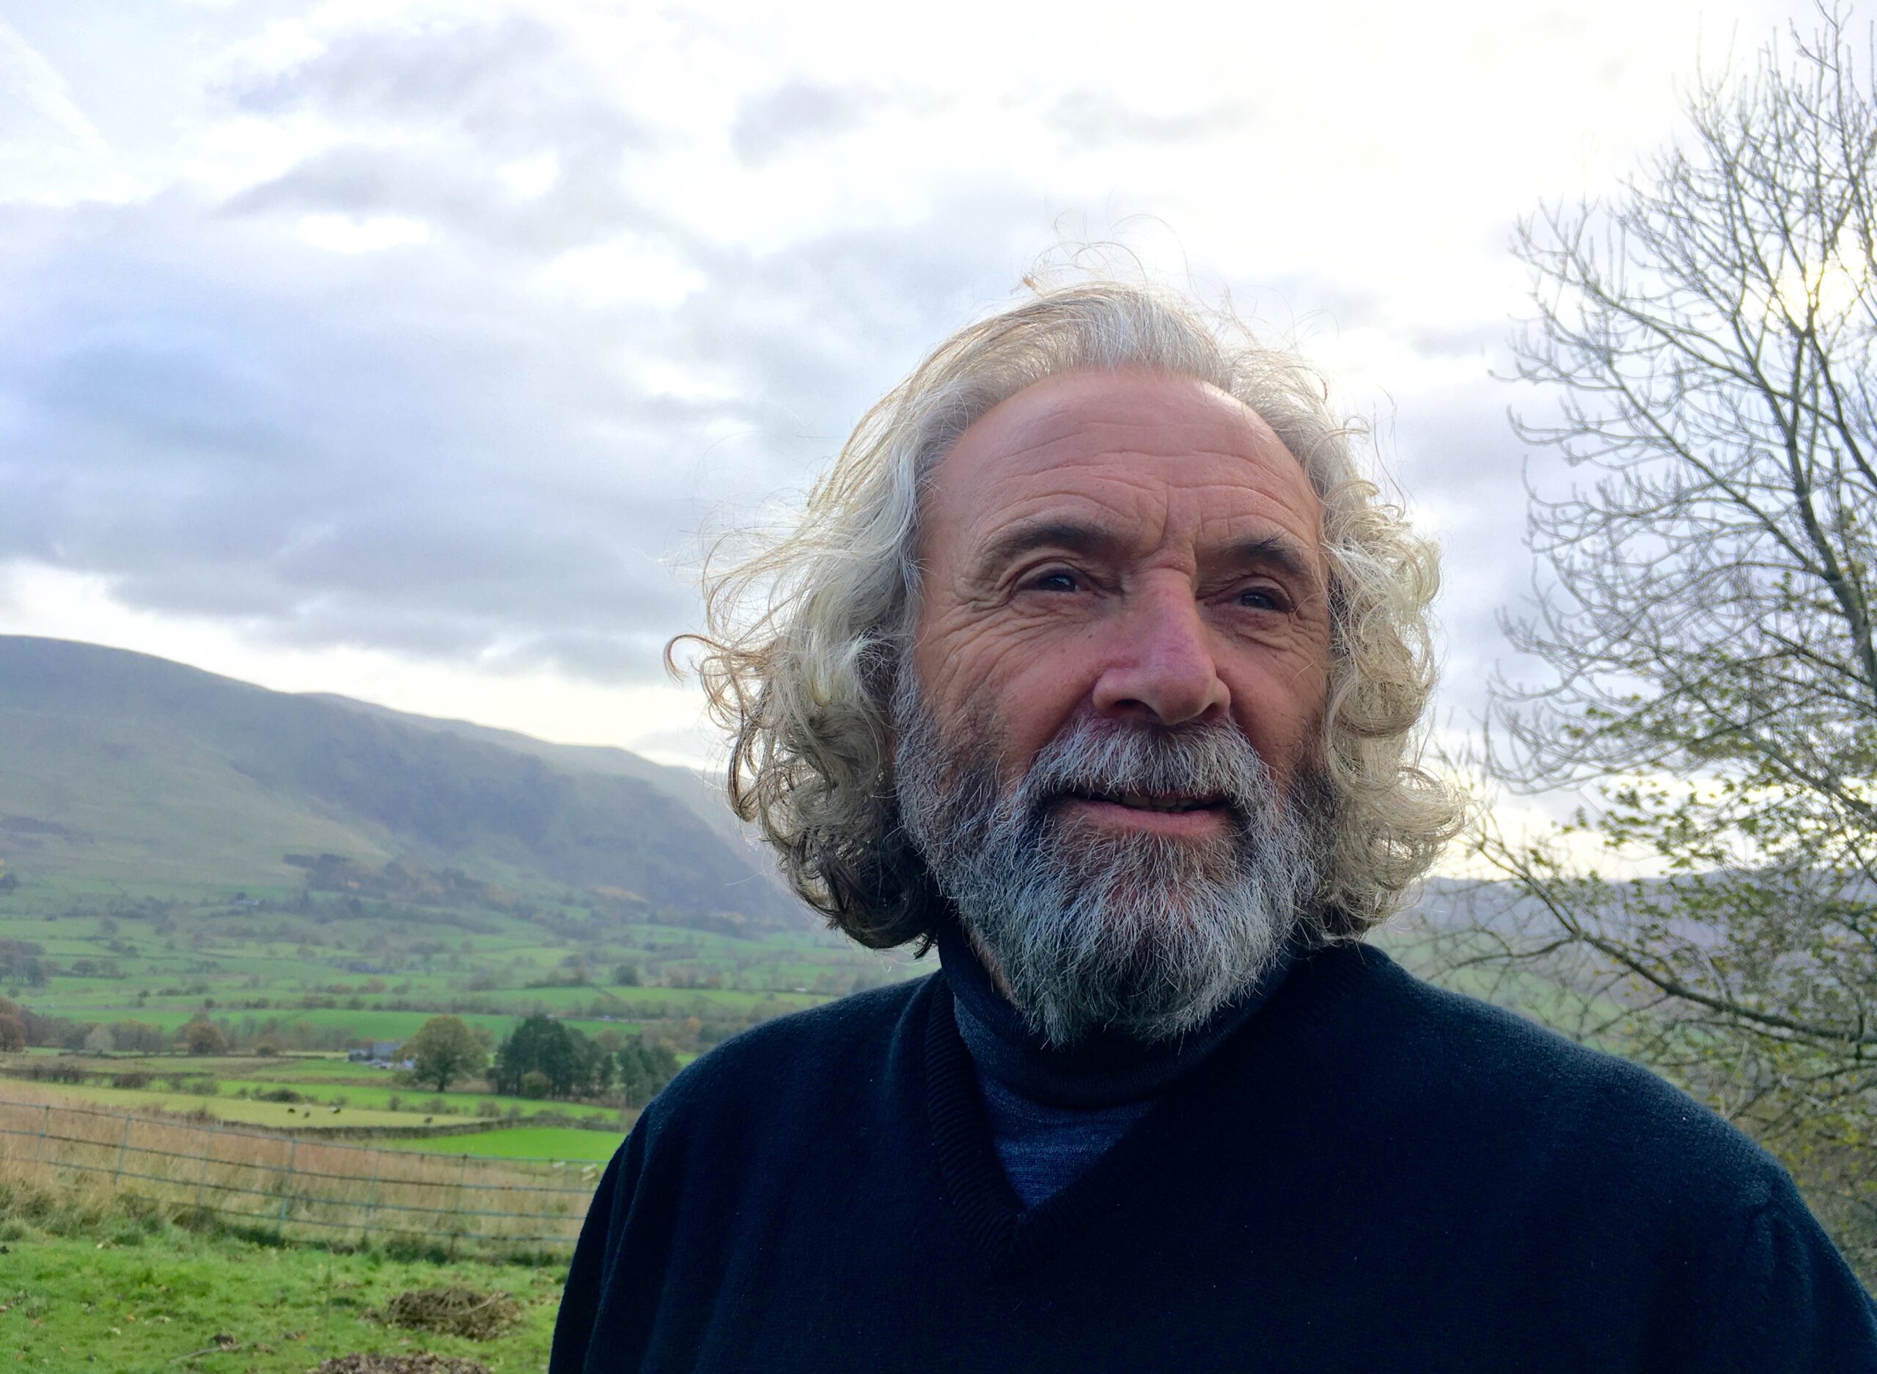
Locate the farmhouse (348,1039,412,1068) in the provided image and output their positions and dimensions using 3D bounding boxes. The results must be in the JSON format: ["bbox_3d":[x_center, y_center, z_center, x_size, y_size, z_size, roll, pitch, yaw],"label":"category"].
[{"bbox_3d":[-144.099,94.608,405.000,16.500,7.200,8.500,4,-7,-19],"label":"farmhouse"}]

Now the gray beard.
[{"bbox_3d":[0.059,0.050,0.489,0.150,0.130,0.110,3,-10,-8],"label":"gray beard"}]

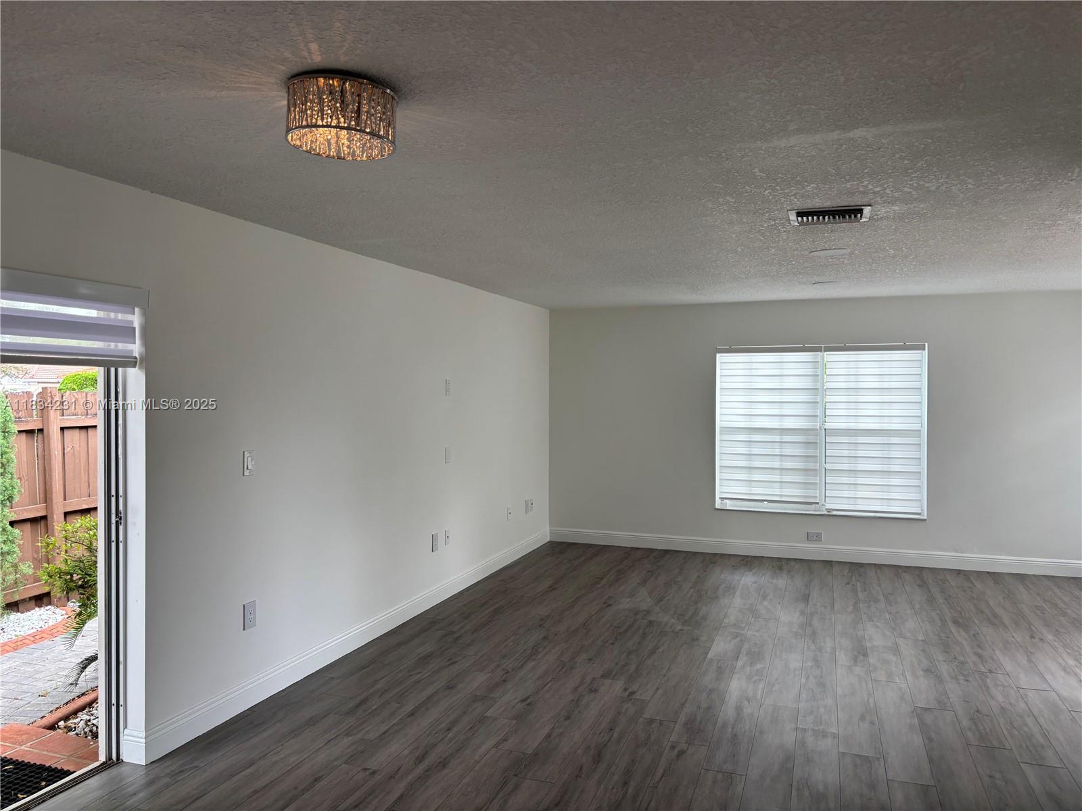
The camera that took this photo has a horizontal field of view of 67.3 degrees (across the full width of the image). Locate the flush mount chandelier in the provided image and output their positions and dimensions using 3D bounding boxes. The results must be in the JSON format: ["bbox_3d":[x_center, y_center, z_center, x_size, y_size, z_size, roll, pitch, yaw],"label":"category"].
[{"bbox_3d":[-0.556,-0.802,2.261,0.300,0.148,0.300,0,1,0],"label":"flush mount chandelier"}]

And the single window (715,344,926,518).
[{"bbox_3d":[2.608,0.228,7.657,1.860,1.570,0.080,1,1,19],"label":"single window"}]

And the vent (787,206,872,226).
[{"bbox_3d":[1.390,-0.906,3.914,0.360,0.025,0.360,1,1,19],"label":"vent"}]

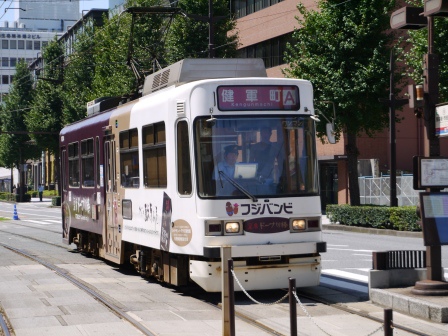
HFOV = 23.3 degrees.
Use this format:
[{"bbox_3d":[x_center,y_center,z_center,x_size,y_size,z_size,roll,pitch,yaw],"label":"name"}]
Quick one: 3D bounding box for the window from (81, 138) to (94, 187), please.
[{"bbox_3d":[-2.811,-0.101,22.434,0.060,1.008,1.550,-1,-1,-17],"label":"window"}]

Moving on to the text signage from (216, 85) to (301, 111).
[{"bbox_3d":[0.505,-1.003,15.602,1.236,0.363,0.100,-1,-1,-17],"label":"text signage"}]

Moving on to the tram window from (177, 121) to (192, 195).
[{"bbox_3d":[-0.562,-0.144,15.381,0.060,1.053,0.510,-1,-1,-27],"label":"tram window"}]

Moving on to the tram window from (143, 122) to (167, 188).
[{"bbox_3d":[-1.076,-0.185,16.759,0.060,1.008,1.588,-1,-1,-17],"label":"tram window"}]

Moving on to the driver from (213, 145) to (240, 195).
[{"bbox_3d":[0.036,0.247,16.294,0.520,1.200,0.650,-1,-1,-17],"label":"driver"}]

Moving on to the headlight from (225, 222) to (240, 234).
[{"bbox_3d":[0.114,0.843,15.212,0.220,0.162,0.100,-1,-1,-17],"label":"headlight"}]

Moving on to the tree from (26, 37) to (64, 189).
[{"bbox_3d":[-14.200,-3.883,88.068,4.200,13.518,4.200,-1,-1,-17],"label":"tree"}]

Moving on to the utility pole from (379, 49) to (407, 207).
[{"bbox_3d":[5.083,-0.910,33.027,0.850,5.433,0.250,-1,-1,-17],"label":"utility pole"}]

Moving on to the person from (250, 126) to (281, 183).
[{"bbox_3d":[0.668,0.199,16.992,0.520,1.680,0.360,-1,-1,-17],"label":"person"}]

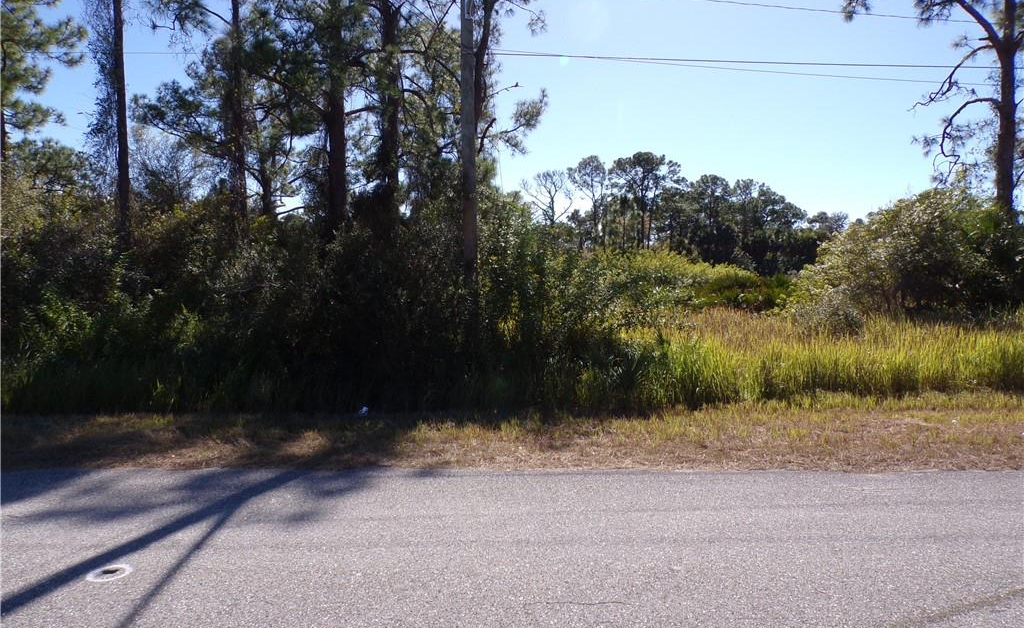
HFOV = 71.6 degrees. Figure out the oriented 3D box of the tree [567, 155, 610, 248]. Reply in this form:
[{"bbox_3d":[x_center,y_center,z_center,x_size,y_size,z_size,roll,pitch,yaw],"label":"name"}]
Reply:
[{"bbox_3d":[6.034,-6.973,55.701,3.470,10.961,3.470,0,3,0],"label":"tree"}]

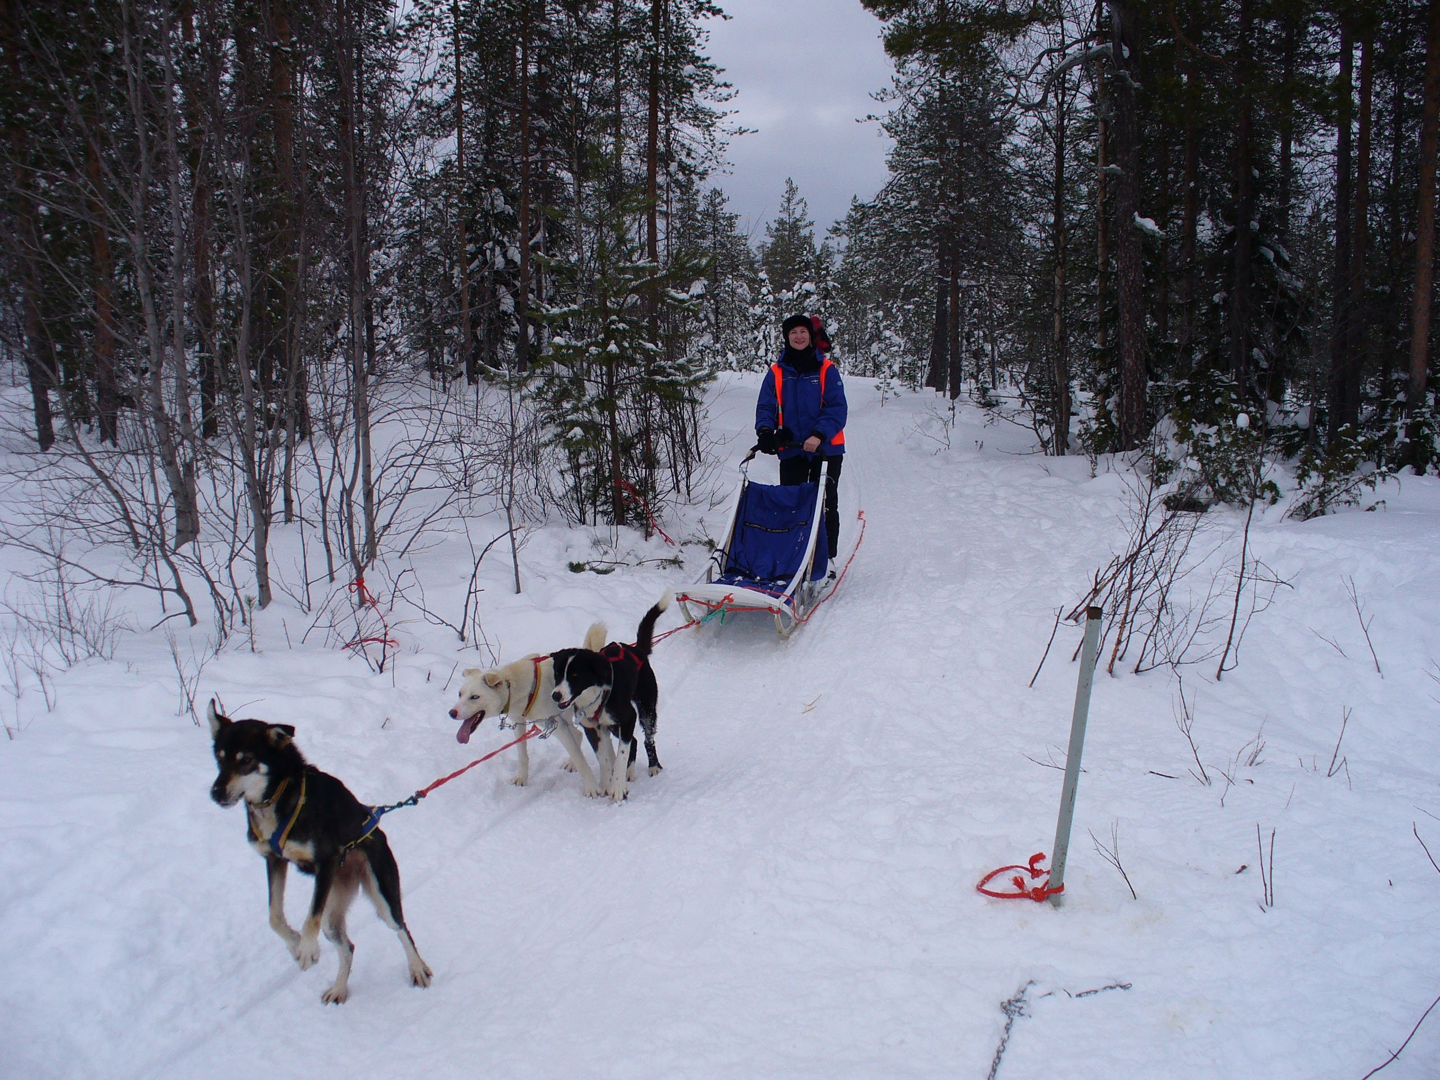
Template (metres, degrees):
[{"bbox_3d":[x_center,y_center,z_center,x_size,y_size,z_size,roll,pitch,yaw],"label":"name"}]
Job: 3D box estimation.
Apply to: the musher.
[{"bbox_3d":[0.536,-0.654,10.340,0.600,1.710,0.500,1,8,12],"label":"musher"}]

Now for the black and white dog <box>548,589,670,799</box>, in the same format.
[{"bbox_3d":[-0.405,0.598,5.957,0.320,0.670,0.780,1,8,18],"label":"black and white dog"}]

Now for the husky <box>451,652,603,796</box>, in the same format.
[{"bbox_3d":[-0.675,0.644,5.983,0.340,0.580,0.780,4,9,32],"label":"husky"}]

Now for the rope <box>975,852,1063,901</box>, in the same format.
[{"bbox_3d":[0.934,1.032,4.815,0.260,0.080,0.260,0,8,10],"label":"rope"}]

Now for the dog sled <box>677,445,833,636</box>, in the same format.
[{"bbox_3d":[0.337,-0.083,9.739,0.620,0.940,2.050,1,8,14],"label":"dog sled"}]

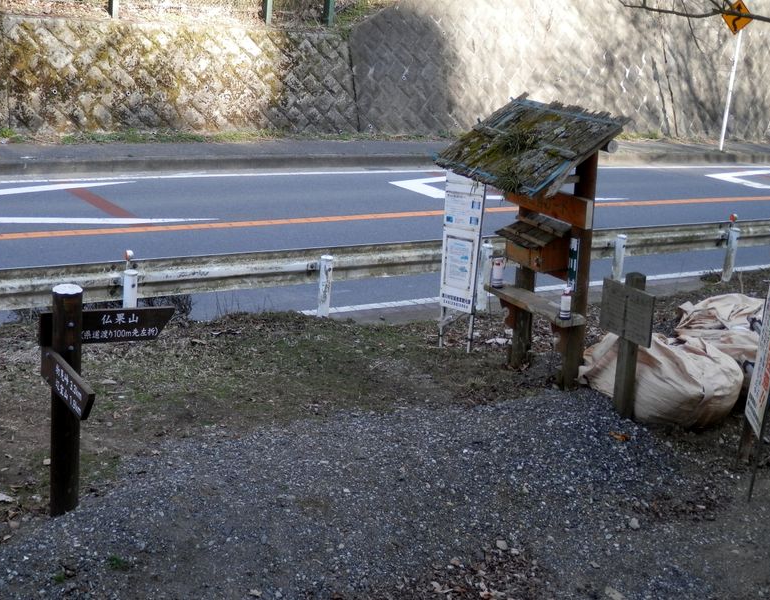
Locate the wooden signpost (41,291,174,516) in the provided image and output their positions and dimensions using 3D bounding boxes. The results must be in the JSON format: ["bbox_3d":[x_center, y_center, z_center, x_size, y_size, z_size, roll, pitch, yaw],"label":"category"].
[{"bbox_3d":[-1.125,0.505,4.805,0.600,1.020,0.620,-2,16,-23],"label":"wooden signpost"}]

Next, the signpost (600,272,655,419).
[{"bbox_3d":[1.506,0.287,6.854,0.150,0.890,0.440,-7,18,-31],"label":"signpost"}]

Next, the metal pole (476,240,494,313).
[{"bbox_3d":[1.077,-0.240,12.244,0.118,0.720,0.118,5,15,0],"label":"metal pole"}]

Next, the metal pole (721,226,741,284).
[{"bbox_3d":[4.415,-0.577,14.418,0.118,0.690,0.118,6,15,0],"label":"metal pole"}]

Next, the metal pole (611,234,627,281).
[{"bbox_3d":[2.748,-0.410,13.331,0.118,0.700,0.118,5,15,0],"label":"metal pole"}]

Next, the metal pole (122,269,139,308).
[{"bbox_3d":[-2.257,0.024,10.051,0.118,0.600,0.118,5,15,0],"label":"metal pole"}]

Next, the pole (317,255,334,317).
[{"bbox_3d":[-0.588,-0.127,11.144,0.118,0.620,0.118,5,15,0],"label":"pole"}]

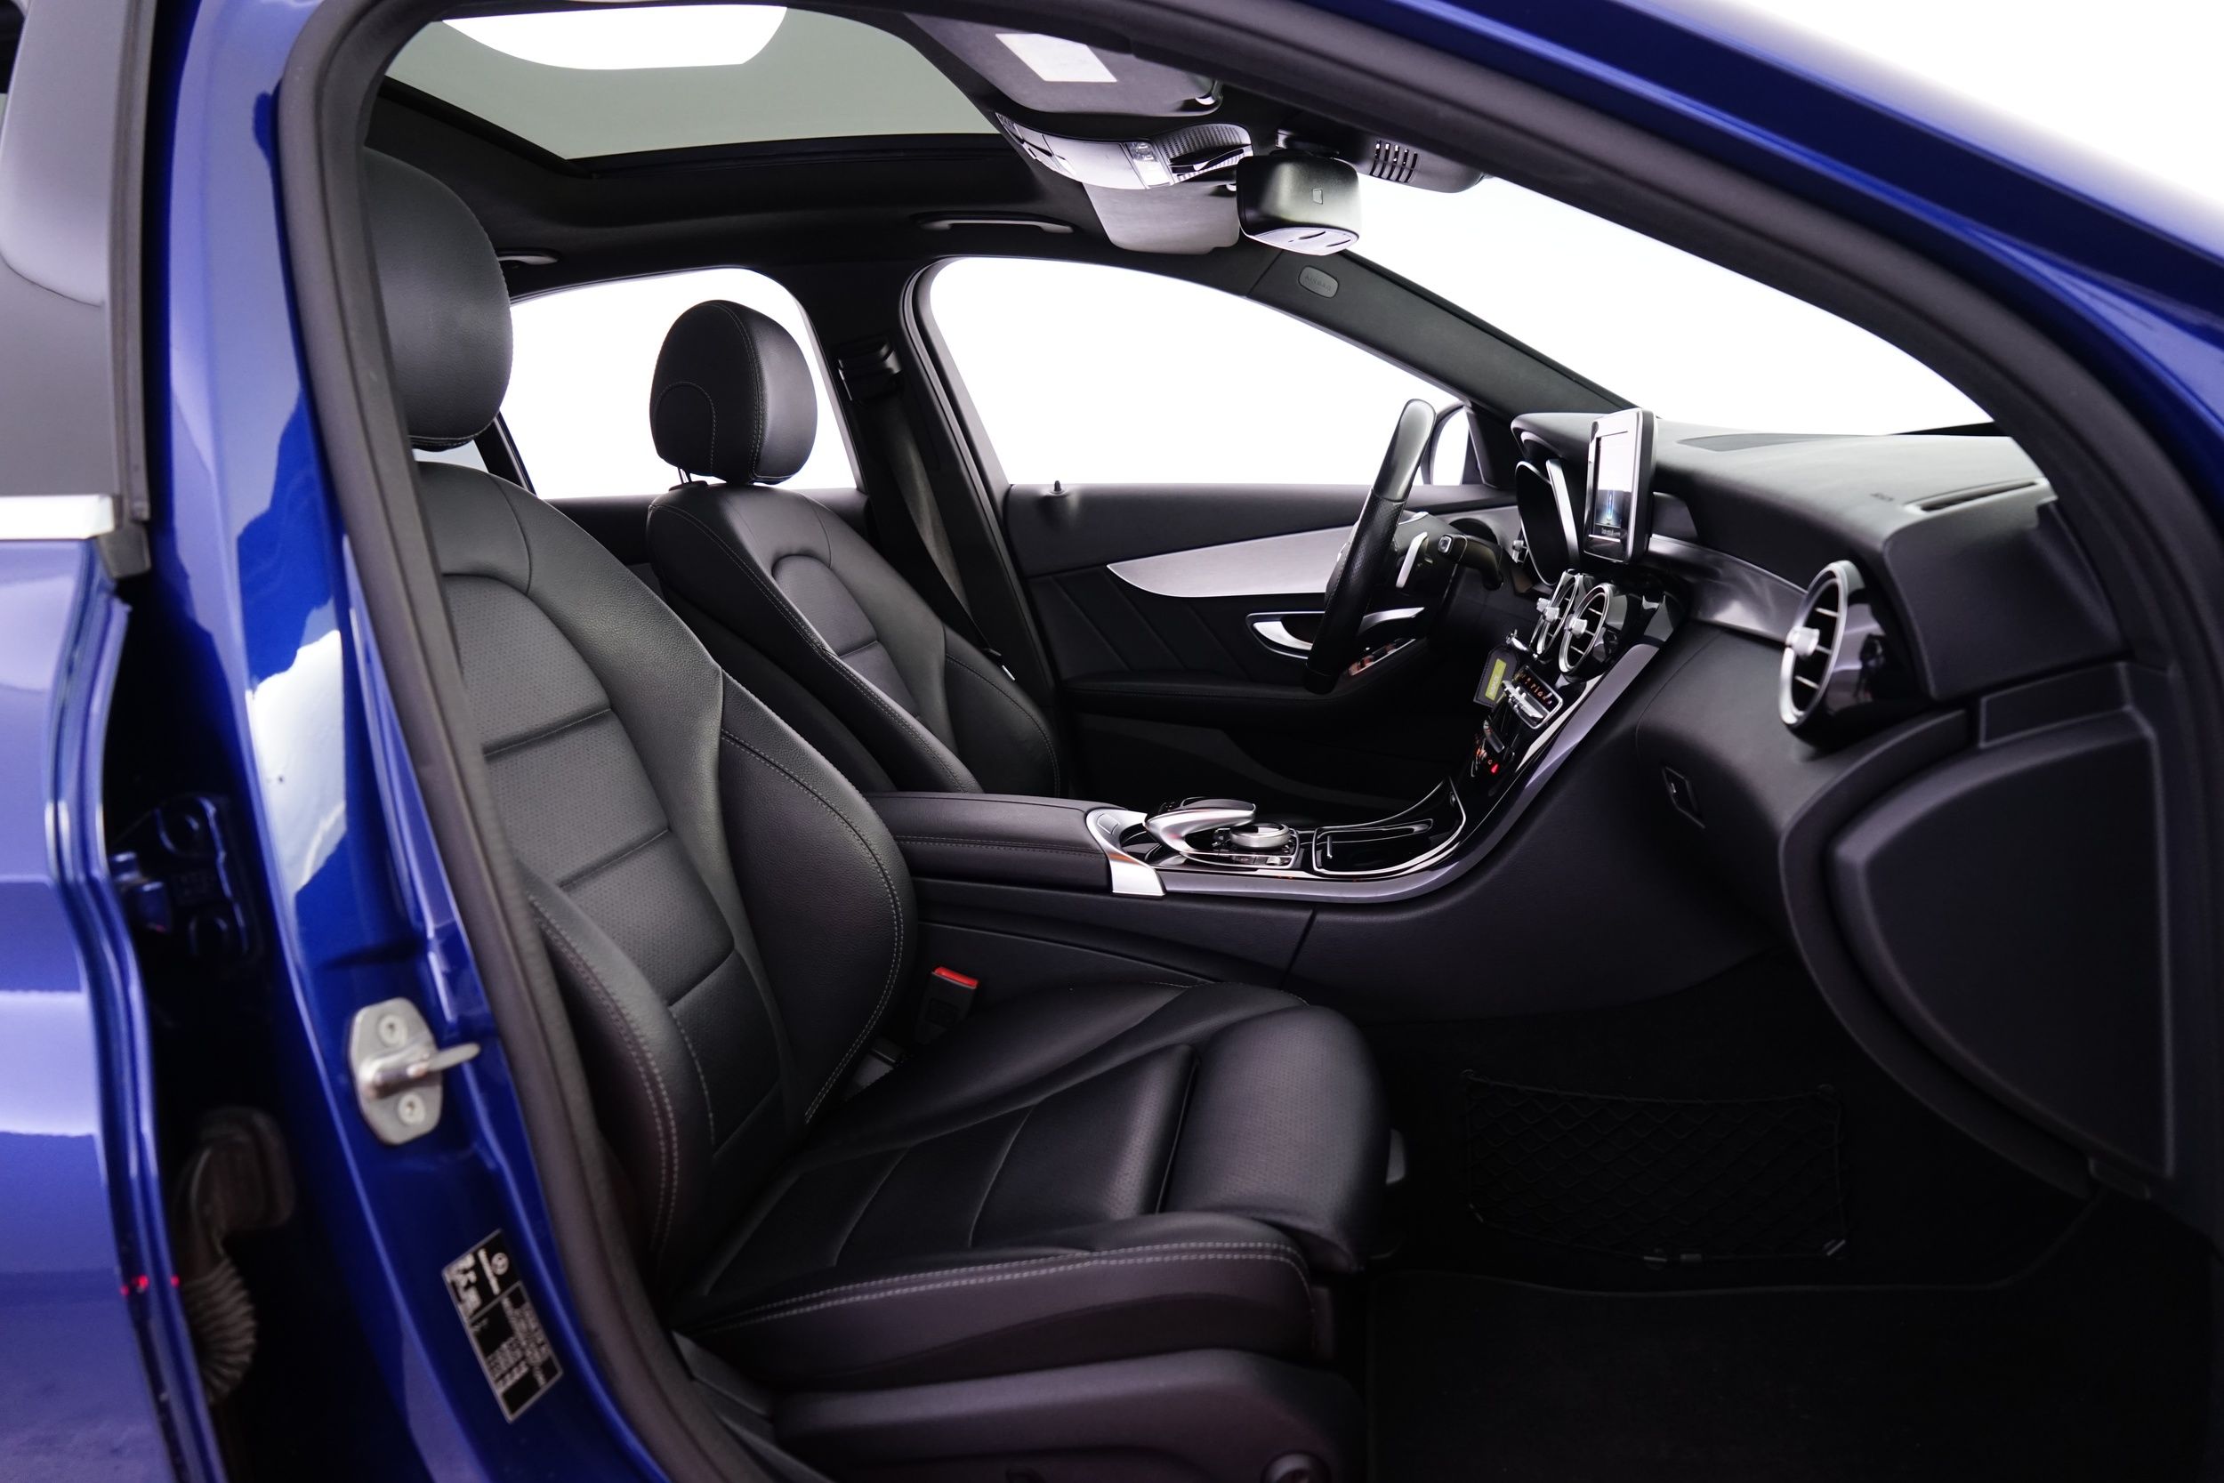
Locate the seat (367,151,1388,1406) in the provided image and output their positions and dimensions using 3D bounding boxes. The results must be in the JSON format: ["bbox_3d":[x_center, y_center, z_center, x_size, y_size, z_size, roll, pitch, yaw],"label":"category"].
[{"bbox_3d":[-0.210,0.020,1.119,0.850,0.920,0.530,1,8,7],"label":"seat"}]

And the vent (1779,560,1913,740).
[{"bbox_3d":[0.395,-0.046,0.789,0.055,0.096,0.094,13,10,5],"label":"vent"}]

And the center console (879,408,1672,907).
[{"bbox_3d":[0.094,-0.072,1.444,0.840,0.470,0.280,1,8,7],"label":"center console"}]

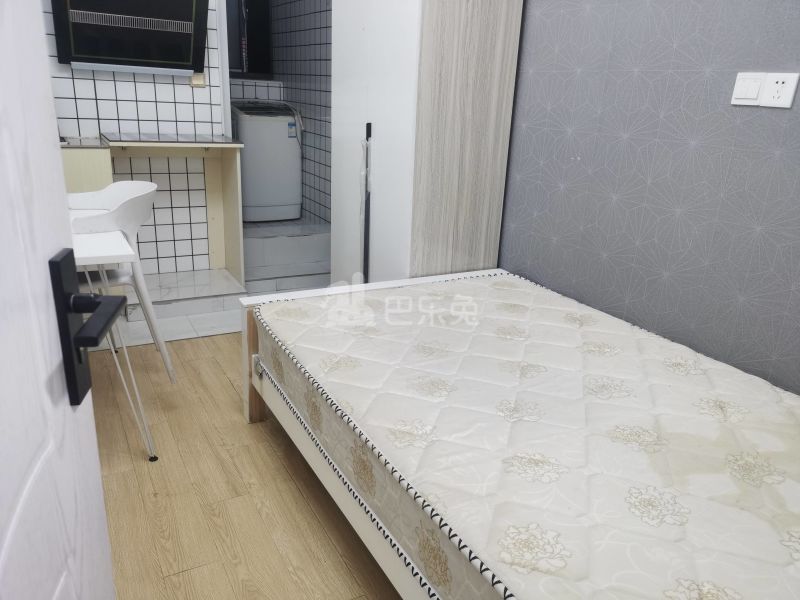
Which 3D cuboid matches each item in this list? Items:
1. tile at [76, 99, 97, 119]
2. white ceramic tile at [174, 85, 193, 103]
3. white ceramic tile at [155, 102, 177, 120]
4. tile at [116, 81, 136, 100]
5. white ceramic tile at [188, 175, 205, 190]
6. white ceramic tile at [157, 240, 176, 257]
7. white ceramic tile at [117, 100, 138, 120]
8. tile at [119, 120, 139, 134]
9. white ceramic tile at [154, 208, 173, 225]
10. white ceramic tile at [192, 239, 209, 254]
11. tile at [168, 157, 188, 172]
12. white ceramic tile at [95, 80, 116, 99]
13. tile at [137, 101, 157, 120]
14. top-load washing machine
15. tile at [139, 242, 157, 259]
[{"bbox_3d":[-1.696,-1.032,3.389,0.100,0.100,0.010,-7,21,-26],"label":"tile"},{"bbox_3d":[-1.232,-1.175,3.550,0.098,0.098,0.010,-8,21,-28],"label":"white ceramic tile"},{"bbox_3d":[-1.325,-1.068,3.534,0.098,0.098,0.010,-8,21,-28],"label":"white ceramic tile"},{"bbox_3d":[-1.491,-1.135,3.399,0.099,0.099,0.010,-8,22,-28],"label":"tile"},{"bbox_3d":[-1.264,-0.737,3.873,0.101,0.101,0.009,-7,20,-28],"label":"white ceramic tile"},{"bbox_3d":[-1.466,-0.319,3.906,0.101,0.101,0.009,-7,20,-28],"label":"white ceramic tile"},{"bbox_3d":[-1.496,-1.040,3.432,0.099,0.099,0.010,-8,22,-28],"label":"white ceramic tile"},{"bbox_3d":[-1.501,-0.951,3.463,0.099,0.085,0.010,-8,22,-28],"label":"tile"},{"bbox_3d":[-1.398,-0.495,3.697,0.099,0.099,0.010,-8,22,-28],"label":"white ceramic tile"},{"bbox_3d":[-1.239,-0.328,3.885,0.100,0.100,0.010,-7,21,-26],"label":"white ceramic tile"},{"bbox_3d":[-1.308,-0.797,3.678,0.100,0.100,0.010,-7,21,-26],"label":"tile"},{"bbox_3d":[-1.584,-1.128,3.357,0.098,0.098,0.010,-8,21,-28],"label":"white ceramic tile"},{"bbox_3d":[-1.413,-1.056,3.486,0.098,0.098,0.010,-8,21,-28],"label":"tile"},{"bbox_3d":[-1.073,-1.083,4.856,0.476,0.851,0.495,-8,22,-28],"label":"top-load washing machine"},{"bbox_3d":[-1.512,-0.295,3.753,0.100,0.100,0.010,-7,21,-26],"label":"tile"}]

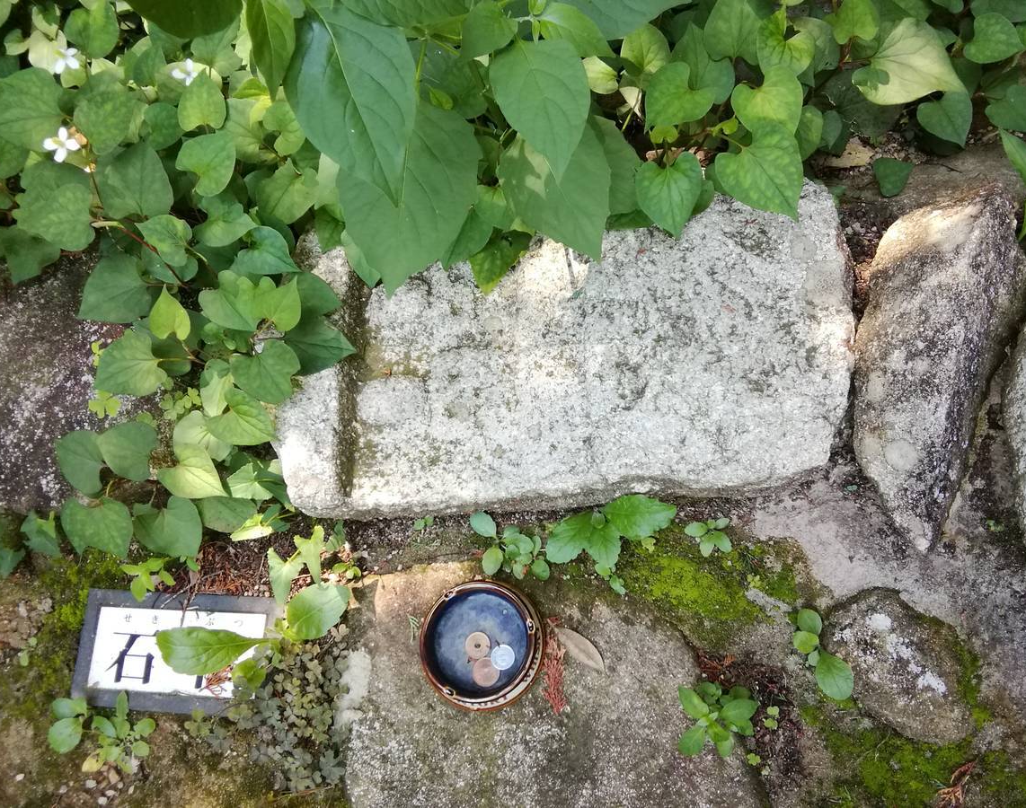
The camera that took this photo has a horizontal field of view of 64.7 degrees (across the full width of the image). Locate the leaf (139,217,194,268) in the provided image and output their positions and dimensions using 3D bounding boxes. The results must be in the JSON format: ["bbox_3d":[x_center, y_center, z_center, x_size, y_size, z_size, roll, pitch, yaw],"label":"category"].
[{"bbox_3d":[-0.311,-0.149,0.725,0.052,0.014,0.043,23,82,-12],"label":"leaf"}]

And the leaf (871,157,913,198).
[{"bbox_3d":[0.381,-0.228,0.815,0.040,0.010,0.045,8,79,3],"label":"leaf"}]

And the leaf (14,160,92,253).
[{"bbox_3d":[-0.431,-0.185,0.760,0.072,0.017,0.086,-7,82,-4],"label":"leaf"}]

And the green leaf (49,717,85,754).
[{"bbox_3d":[-0.375,0.279,0.680,0.029,0.007,0.029,24,75,7],"label":"green leaf"}]

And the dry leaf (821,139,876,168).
[{"bbox_3d":[0.317,-0.236,0.765,0.050,0.010,0.035,-13,72,8],"label":"dry leaf"}]

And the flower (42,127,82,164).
[{"bbox_3d":[-0.401,-0.231,0.720,0.032,0.017,0.032,11,80,-1],"label":"flower"}]

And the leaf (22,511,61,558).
[{"bbox_3d":[-0.434,0.120,0.745,0.032,0.012,0.046,-27,79,-3],"label":"leaf"}]

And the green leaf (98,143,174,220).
[{"bbox_3d":[-0.350,-0.207,0.755,0.064,0.018,0.075,1,89,-15],"label":"green leaf"}]

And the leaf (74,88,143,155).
[{"bbox_3d":[-0.389,-0.271,0.780,0.060,0.015,0.069,-14,82,-5],"label":"leaf"}]

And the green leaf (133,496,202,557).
[{"bbox_3d":[-0.299,0.106,0.700,0.056,0.013,0.059,-28,79,-4],"label":"green leaf"}]

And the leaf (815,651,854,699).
[{"bbox_3d":[0.267,0.224,0.670,0.029,0.008,0.043,-25,79,-4],"label":"leaf"}]

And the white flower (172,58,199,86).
[{"bbox_3d":[-0.311,-0.316,0.770,0.026,0.014,0.026,2,98,-12],"label":"white flower"}]

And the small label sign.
[{"bbox_3d":[-0.319,0.235,0.767,0.202,0.010,0.108,0,75,11],"label":"small label sign"}]

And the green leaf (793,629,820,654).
[{"bbox_3d":[0.234,0.189,0.645,0.022,0.006,0.017,-20,71,6],"label":"green leaf"}]

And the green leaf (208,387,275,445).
[{"bbox_3d":[-0.242,0.012,0.720,0.064,0.015,0.045,35,83,5],"label":"green leaf"}]

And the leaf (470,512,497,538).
[{"bbox_3d":[-0.026,0.108,0.720,0.032,0.006,0.017,41,82,8],"label":"leaf"}]

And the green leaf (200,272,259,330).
[{"bbox_3d":[-0.261,-0.095,0.745,0.064,0.013,0.048,42,82,4],"label":"green leaf"}]

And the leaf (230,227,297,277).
[{"bbox_3d":[-0.218,-0.135,0.715,0.057,0.018,0.050,31,84,7],"label":"leaf"}]

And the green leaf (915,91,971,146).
[{"bbox_3d":[0.382,-0.253,0.715,0.048,0.012,0.057,-30,86,1],"label":"green leaf"}]

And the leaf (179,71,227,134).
[{"bbox_3d":[-0.276,-0.270,0.720,0.043,0.012,0.059,-6,78,0],"label":"leaf"}]

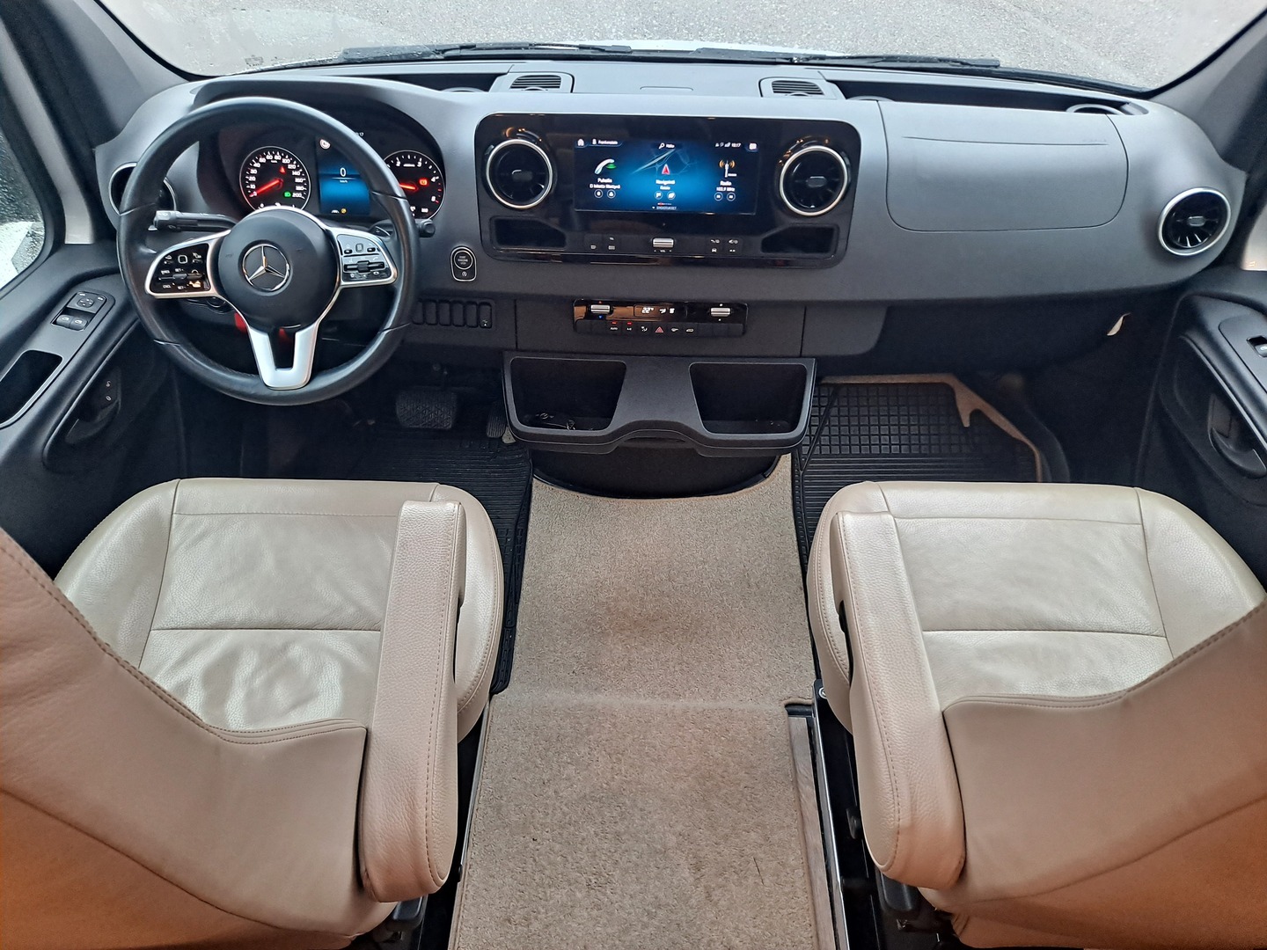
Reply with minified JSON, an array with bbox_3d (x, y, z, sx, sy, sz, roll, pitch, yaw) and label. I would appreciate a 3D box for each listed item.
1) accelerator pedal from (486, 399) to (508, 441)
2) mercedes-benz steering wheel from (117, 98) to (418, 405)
[{"bbox_3d":[-0.277,-0.118,1.870,0.045,0.110,0.035,1,3,0],"label":"accelerator pedal"},{"bbox_3d":[-0.463,-0.281,1.179,0.383,0.383,0.100,1,14,0],"label":"mercedes-benz steering wheel"}]

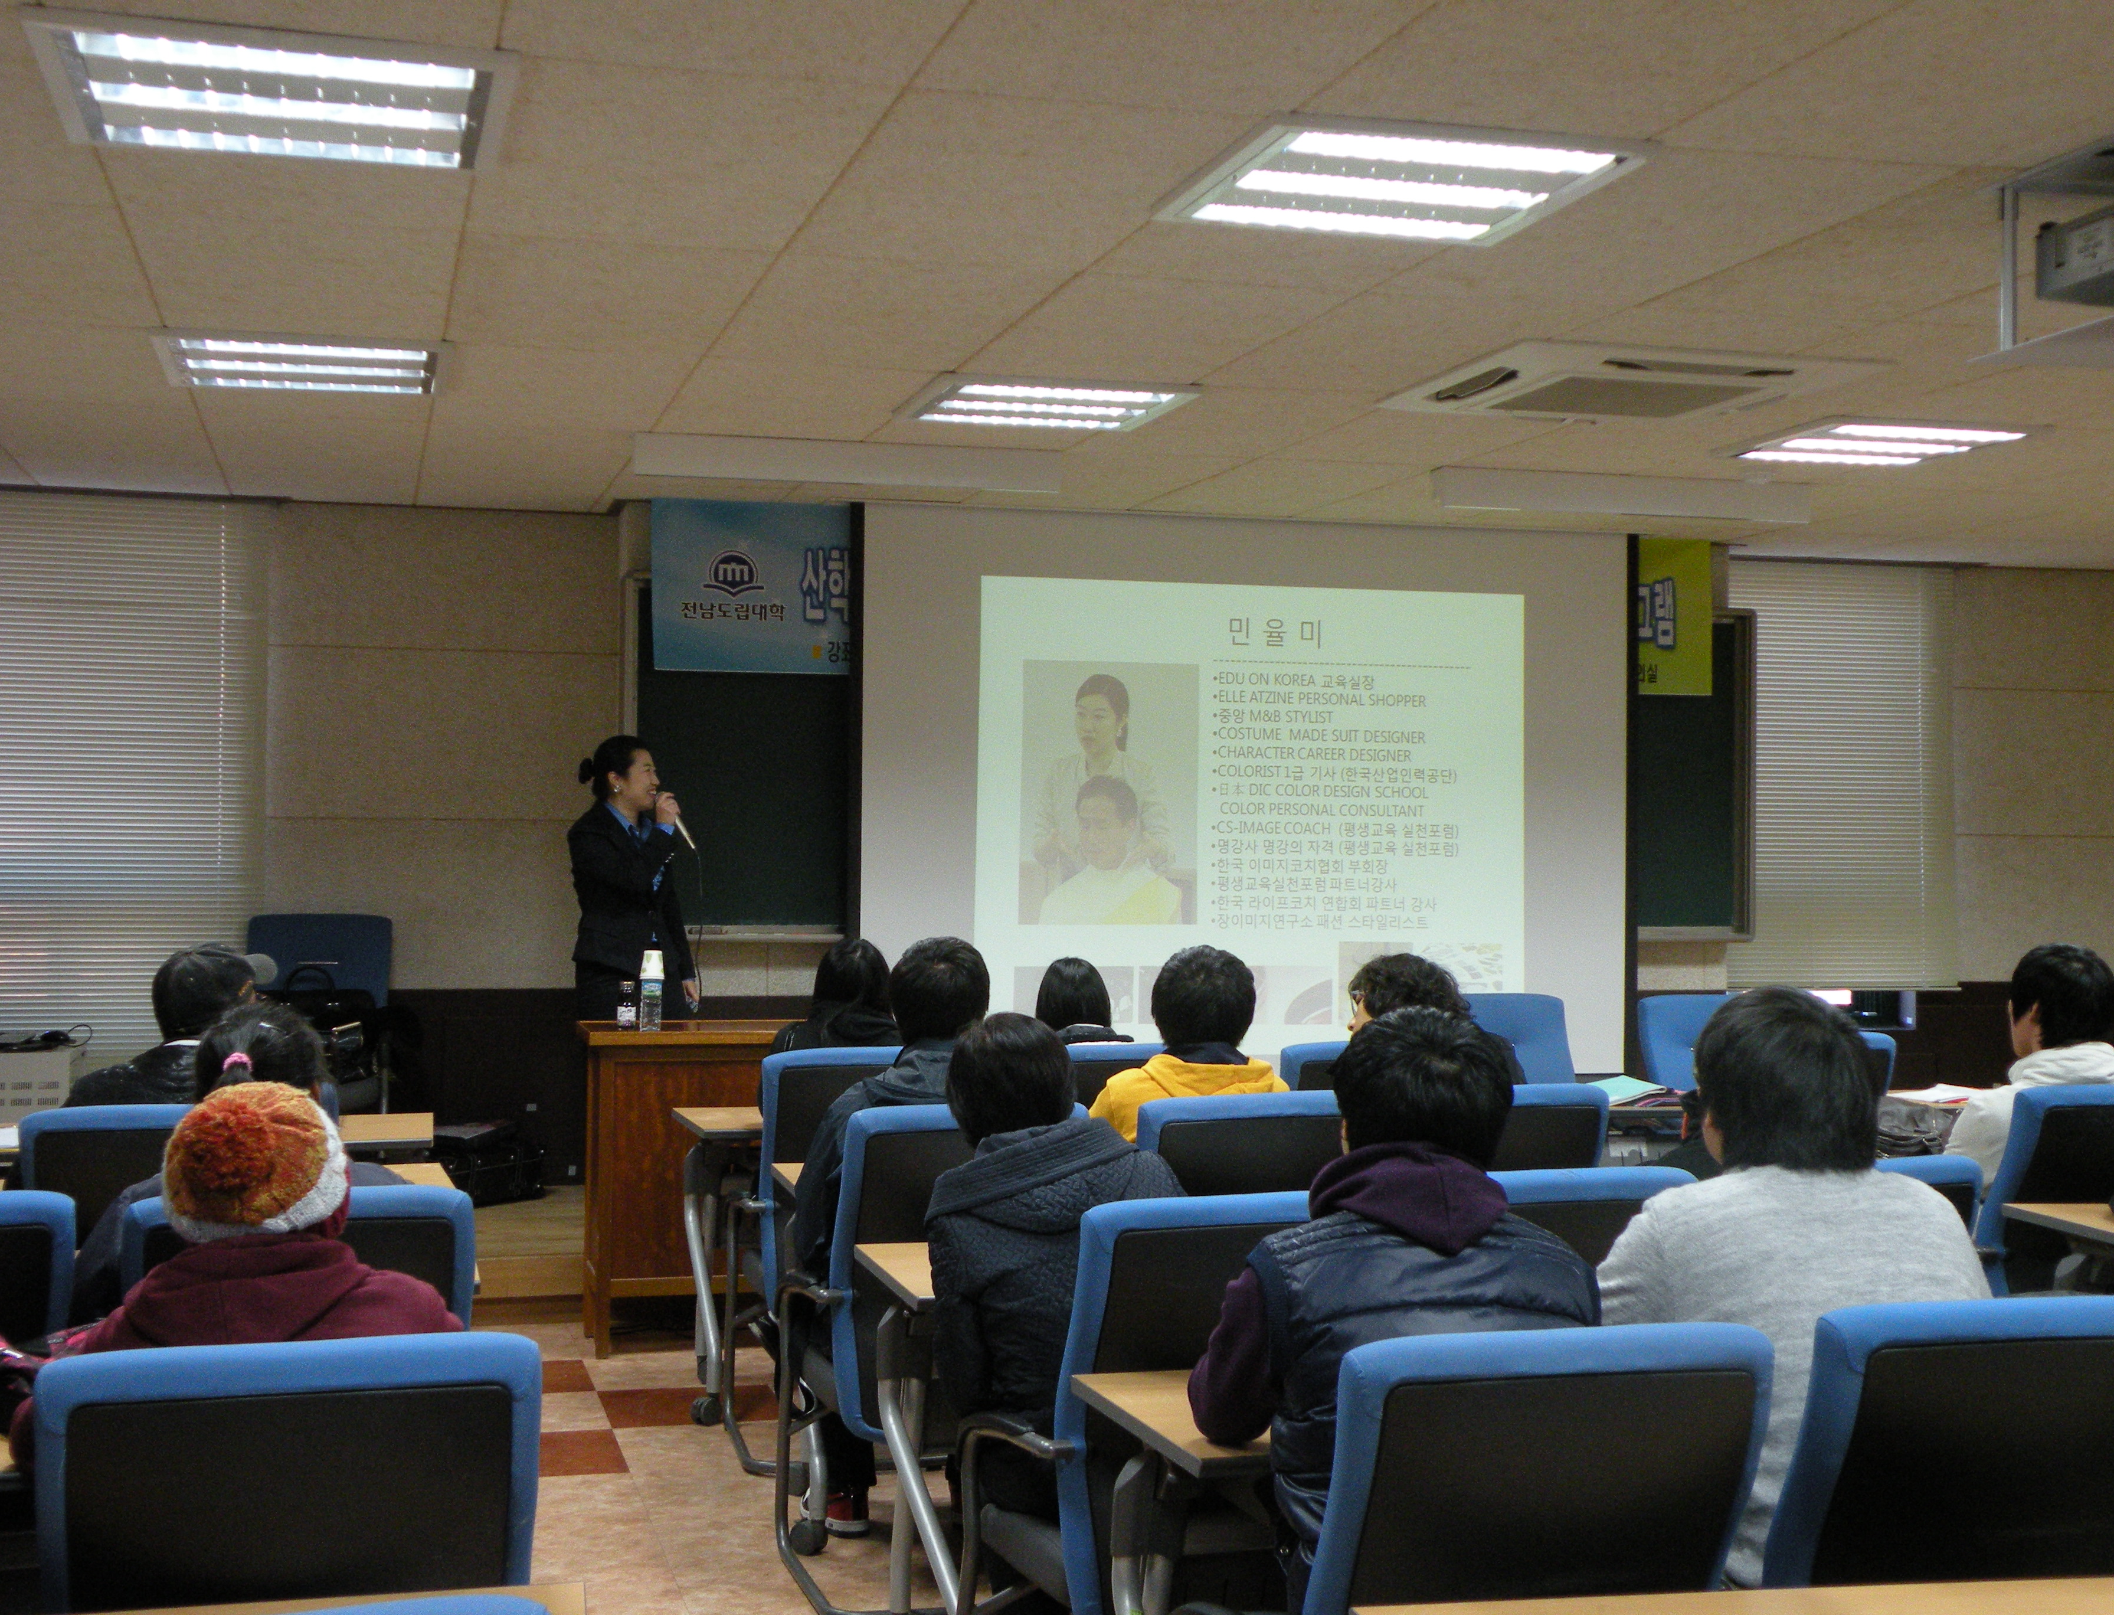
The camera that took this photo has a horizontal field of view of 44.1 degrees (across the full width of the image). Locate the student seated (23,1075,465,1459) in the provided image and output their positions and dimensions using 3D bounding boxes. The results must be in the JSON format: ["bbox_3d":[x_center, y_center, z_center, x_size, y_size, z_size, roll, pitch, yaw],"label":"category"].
[{"bbox_3d":[-0.931,0.903,3.003,0.520,1.210,0.780,0,-1,-15],"label":"student seated"}]

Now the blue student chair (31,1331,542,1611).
[{"bbox_3d":[-0.868,1.037,3.012,0.530,0.940,0.600,0,0,-15],"label":"blue student chair"}]

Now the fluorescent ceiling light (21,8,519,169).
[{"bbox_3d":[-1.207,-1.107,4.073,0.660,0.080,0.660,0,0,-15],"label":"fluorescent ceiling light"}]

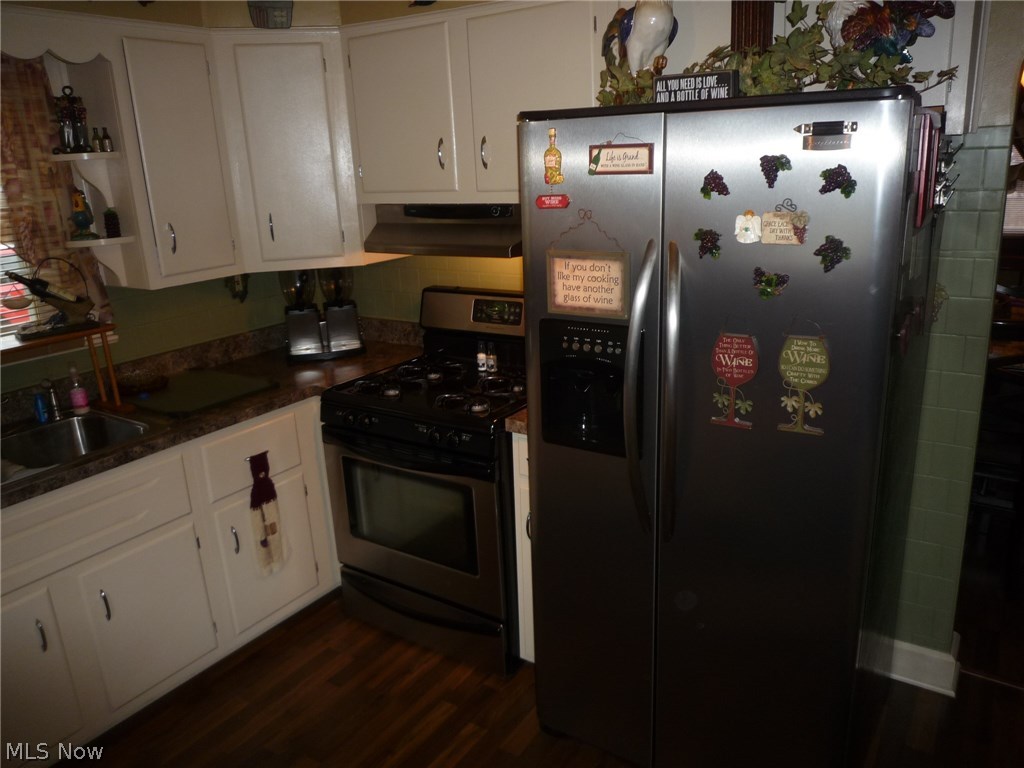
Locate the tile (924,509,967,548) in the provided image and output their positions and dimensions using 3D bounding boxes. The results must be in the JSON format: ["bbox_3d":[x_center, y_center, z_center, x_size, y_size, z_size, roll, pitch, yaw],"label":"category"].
[{"bbox_3d":[1.318,0.444,2.251,0.109,0.108,0.009,8,19,33],"label":"tile"}]

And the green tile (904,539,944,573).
[{"bbox_3d":[1.285,0.543,2.305,0.108,0.108,0.009,8,19,33],"label":"green tile"}]

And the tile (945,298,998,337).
[{"bbox_3d":[1.285,-0.186,2.073,0.110,0.108,0.009,8,19,33],"label":"tile"}]

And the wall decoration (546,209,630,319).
[{"bbox_3d":[0.183,-0.288,1.768,0.212,0.253,0.014,8,20,32],"label":"wall decoration"}]

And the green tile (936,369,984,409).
[{"bbox_3d":[1.296,0.023,2.132,0.110,0.108,0.009,8,19,33],"label":"green tile"}]

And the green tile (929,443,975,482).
[{"bbox_3d":[1.307,0.234,2.192,0.110,0.108,0.009,8,19,33],"label":"green tile"}]

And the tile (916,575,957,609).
[{"bbox_3d":[1.310,0.647,2.277,0.108,0.108,0.008,8,20,32],"label":"tile"}]

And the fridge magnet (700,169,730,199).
[{"bbox_3d":[0.428,-0.419,1.551,0.061,0.058,0.015,6,18,27],"label":"fridge magnet"}]

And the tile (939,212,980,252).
[{"bbox_3d":[1.196,-0.411,1.997,0.105,0.104,0.010,8,20,33],"label":"tile"}]

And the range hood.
[{"bbox_3d":[-0.152,-0.569,2.634,0.757,0.155,0.470,8,20,32],"label":"range hood"}]

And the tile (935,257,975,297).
[{"bbox_3d":[1.204,-0.293,2.031,0.108,0.108,0.008,8,20,32],"label":"tile"}]

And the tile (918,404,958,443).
[{"bbox_3d":[1.231,0.119,2.152,0.108,0.108,0.008,8,20,32],"label":"tile"}]

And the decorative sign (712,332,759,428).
[{"bbox_3d":[0.495,-0.003,1.648,0.104,0.220,0.012,6,18,27],"label":"decorative sign"}]

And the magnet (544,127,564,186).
[{"bbox_3d":[0.097,-0.523,1.701,0.049,0.125,0.012,6,18,27],"label":"magnet"}]

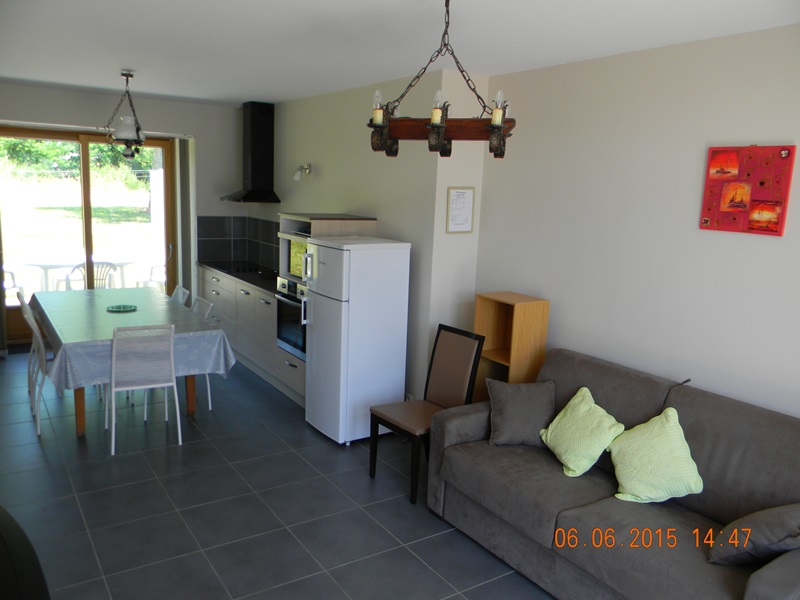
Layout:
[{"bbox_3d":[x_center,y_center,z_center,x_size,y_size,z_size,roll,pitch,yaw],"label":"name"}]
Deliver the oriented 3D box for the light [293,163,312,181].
[{"bbox_3d":[-0.955,-1.224,6.179,0.175,0.175,0.100,-4,12,-33],"label":"light"}]

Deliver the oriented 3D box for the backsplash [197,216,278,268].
[{"bbox_3d":[-1.789,-0.626,7.123,0.605,0.515,0.920,-4,12,-33],"label":"backsplash"}]

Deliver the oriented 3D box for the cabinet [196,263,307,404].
[{"bbox_3d":[-1.242,0.236,6.270,0.588,0.876,2.818,-5,12,-33],"label":"cabinet"}]

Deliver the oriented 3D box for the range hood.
[{"bbox_3d":[-1.552,-1.515,6.661,0.445,0.999,0.607,-5,12,-33],"label":"range hood"}]

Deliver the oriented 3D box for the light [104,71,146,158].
[{"bbox_3d":[-2.117,-1.419,4.983,0.320,0.643,0.320,-5,12,-33],"label":"light"}]

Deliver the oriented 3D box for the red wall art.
[{"bbox_3d":[1.672,-0.530,3.135,0.022,0.405,0.400,-4,12,-33],"label":"red wall art"}]

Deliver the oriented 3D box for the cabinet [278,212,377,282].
[{"bbox_3d":[-0.585,-0.408,5.193,0.588,0.521,0.574,-5,12,-33],"label":"cabinet"}]

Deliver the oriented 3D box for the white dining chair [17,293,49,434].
[{"bbox_3d":[-2.427,0.477,4.737,0.570,0.850,0.460,-4,12,-33],"label":"white dining chair"}]

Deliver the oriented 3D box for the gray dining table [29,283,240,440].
[{"bbox_3d":[-2.256,0.448,5.226,1.070,0.750,1.980,-4,12,-33],"label":"gray dining table"}]

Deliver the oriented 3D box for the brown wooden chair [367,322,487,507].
[{"bbox_3d":[0.151,0.672,3.977,0.525,0.945,0.455,-5,13,-37],"label":"brown wooden chair"}]

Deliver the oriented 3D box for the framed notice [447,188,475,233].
[{"bbox_3d":[0.436,-0.625,4.548,0.240,0.319,0.020,-5,12,-33],"label":"framed notice"}]

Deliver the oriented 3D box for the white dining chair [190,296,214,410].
[{"bbox_3d":[-1.793,0.436,5.114,0.560,0.850,0.450,-4,12,-33],"label":"white dining chair"}]

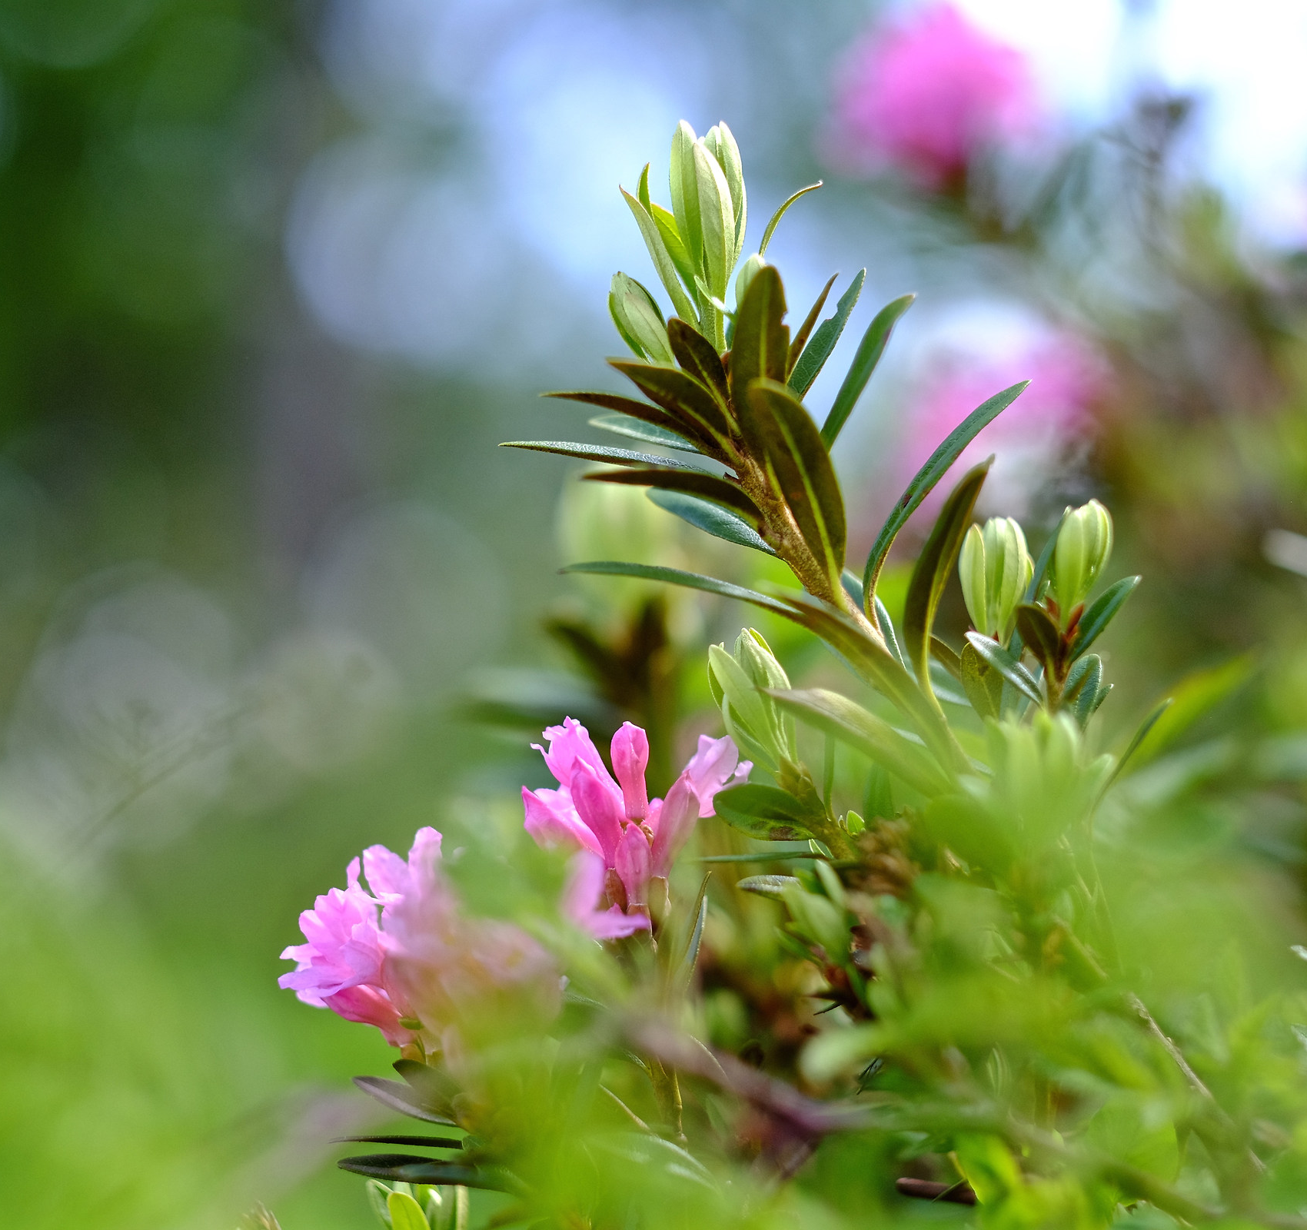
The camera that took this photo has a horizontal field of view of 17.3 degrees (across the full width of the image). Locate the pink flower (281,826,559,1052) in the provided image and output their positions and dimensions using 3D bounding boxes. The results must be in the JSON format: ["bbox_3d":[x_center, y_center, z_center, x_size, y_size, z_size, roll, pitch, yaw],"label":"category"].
[{"bbox_3d":[-0.034,0.048,0.633,0.040,0.033,0.038,0,4,0],"label":"pink flower"}]

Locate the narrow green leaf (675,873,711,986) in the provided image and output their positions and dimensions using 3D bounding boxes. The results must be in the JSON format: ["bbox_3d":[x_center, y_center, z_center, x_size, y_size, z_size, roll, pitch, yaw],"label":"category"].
[{"bbox_3d":[0.006,0.046,0.634,0.003,0.017,0.004,13,0,-35],"label":"narrow green leaf"}]

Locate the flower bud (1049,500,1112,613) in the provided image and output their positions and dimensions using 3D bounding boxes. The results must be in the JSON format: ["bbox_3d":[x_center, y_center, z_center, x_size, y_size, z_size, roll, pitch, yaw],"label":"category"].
[{"bbox_3d":[0.061,-0.008,0.612,0.007,0.015,0.008,7,0,0],"label":"flower bud"}]

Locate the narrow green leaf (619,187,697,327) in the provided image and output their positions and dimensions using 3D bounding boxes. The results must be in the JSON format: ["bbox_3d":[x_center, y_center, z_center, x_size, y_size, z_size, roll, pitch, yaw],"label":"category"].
[{"bbox_3d":[0.001,-0.058,0.698,0.005,0.027,0.004,-20,12,46],"label":"narrow green leaf"}]

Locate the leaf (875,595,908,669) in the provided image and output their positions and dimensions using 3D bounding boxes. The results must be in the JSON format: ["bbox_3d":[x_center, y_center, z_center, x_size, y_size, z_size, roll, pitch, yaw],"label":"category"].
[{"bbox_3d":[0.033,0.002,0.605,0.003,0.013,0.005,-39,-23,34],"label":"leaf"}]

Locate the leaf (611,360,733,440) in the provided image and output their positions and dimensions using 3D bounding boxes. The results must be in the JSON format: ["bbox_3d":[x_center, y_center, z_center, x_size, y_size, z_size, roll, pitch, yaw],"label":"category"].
[{"bbox_3d":[0.003,-0.034,0.692,0.027,0.004,0.009,34,-47,-26],"label":"leaf"}]

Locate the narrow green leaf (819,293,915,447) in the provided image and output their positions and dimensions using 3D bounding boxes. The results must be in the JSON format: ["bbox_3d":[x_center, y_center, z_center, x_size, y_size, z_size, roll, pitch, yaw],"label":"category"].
[{"bbox_3d":[0.032,-0.036,0.640,0.004,0.028,0.006,37,-18,-21],"label":"narrow green leaf"}]

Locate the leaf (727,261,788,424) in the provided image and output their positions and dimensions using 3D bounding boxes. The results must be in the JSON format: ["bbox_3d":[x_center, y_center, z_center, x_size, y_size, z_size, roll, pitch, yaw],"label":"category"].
[{"bbox_3d":[0.015,-0.038,0.621,0.009,0.025,0.004,1,23,0],"label":"leaf"}]

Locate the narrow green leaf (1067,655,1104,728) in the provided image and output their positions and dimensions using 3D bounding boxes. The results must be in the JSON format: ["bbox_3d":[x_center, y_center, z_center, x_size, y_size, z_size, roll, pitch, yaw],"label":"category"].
[{"bbox_3d":[0.070,0.012,0.700,0.006,0.013,0.003,19,-13,-7],"label":"narrow green leaf"}]

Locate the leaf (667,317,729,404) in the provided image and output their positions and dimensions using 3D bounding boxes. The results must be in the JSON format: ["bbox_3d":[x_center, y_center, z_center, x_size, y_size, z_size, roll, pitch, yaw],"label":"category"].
[{"bbox_3d":[0.006,-0.035,0.597,0.006,0.004,0.015,-4,-43,35],"label":"leaf"}]

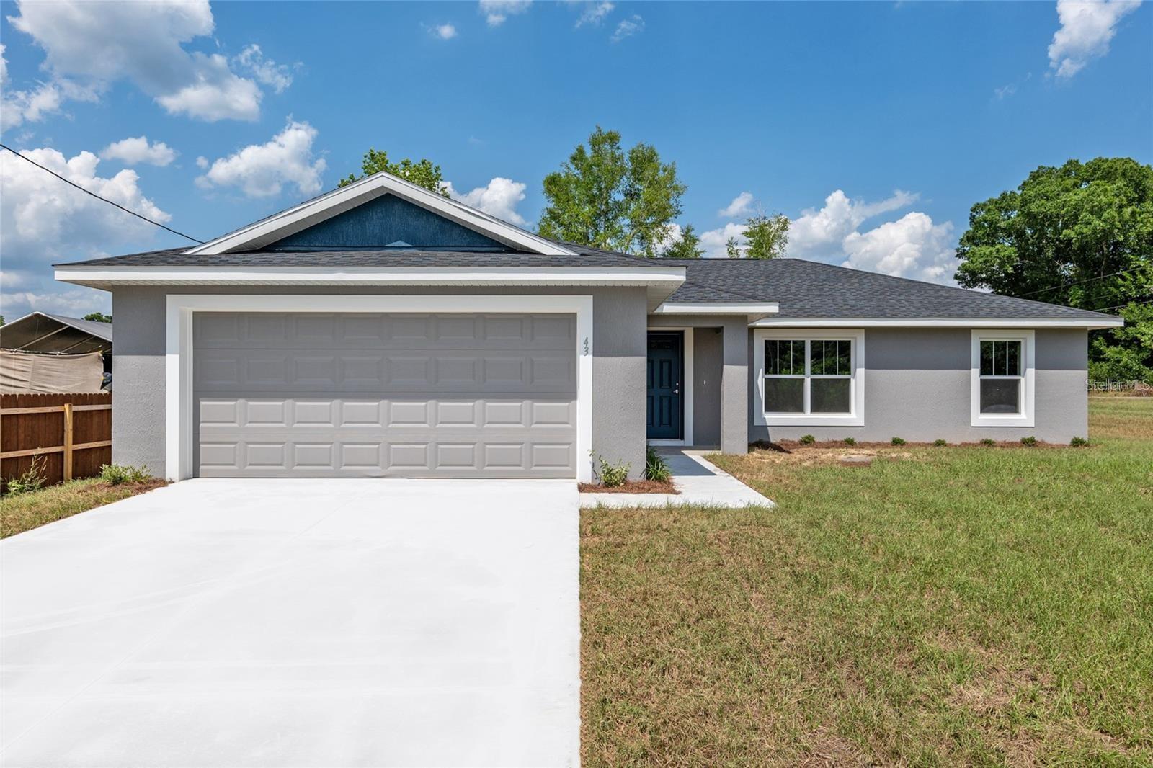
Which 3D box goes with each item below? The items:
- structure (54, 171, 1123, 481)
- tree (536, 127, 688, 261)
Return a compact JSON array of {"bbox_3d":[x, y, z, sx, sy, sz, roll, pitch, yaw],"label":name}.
[{"bbox_3d":[2.300,-1.060,15.900,17.100,4.650,15.000,0,0,0],"label":"structure"},{"bbox_3d":[1.900,-6.050,37.000,7.900,14.900,7.600,0,0,0],"label":"tree"}]

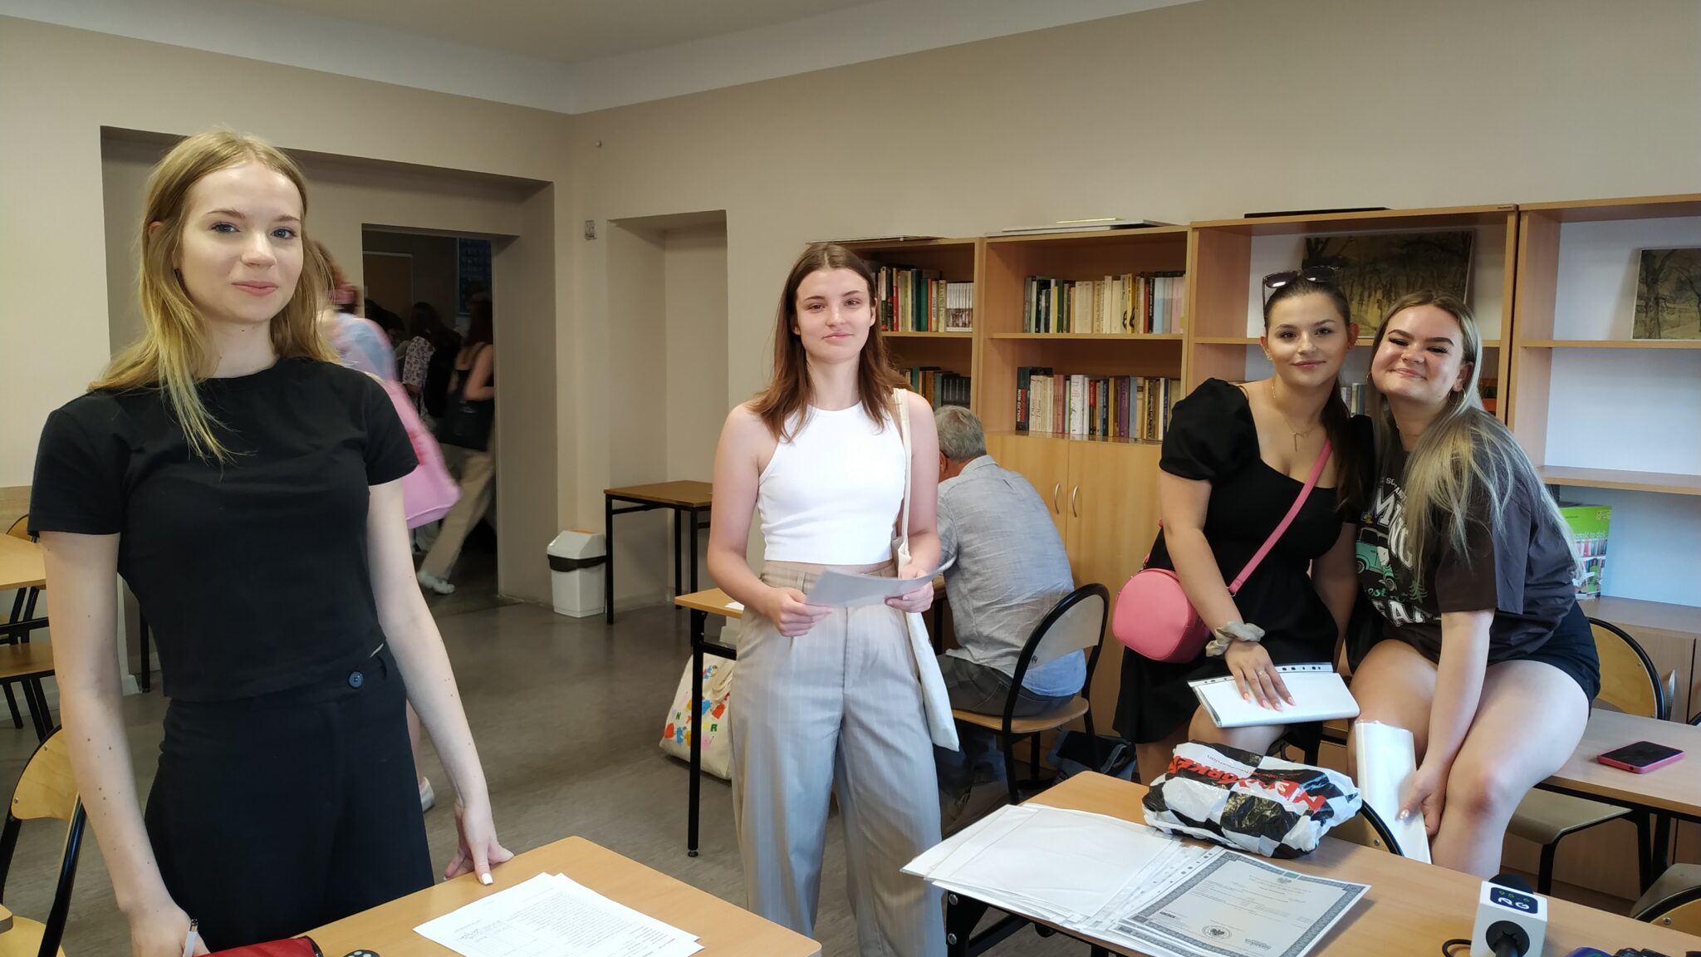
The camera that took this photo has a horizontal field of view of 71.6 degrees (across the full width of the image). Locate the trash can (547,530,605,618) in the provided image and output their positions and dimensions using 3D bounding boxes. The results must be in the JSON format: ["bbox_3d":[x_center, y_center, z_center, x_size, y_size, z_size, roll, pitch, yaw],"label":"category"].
[{"bbox_3d":[-1.550,0.524,6.748,0.290,0.480,0.200,6,8,42],"label":"trash can"}]

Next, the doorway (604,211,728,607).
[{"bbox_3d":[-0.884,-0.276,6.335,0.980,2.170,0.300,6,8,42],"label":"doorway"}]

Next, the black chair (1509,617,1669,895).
[{"bbox_3d":[1.627,0.776,2.862,0.510,0.840,0.420,-4,8,-36],"label":"black chair"}]

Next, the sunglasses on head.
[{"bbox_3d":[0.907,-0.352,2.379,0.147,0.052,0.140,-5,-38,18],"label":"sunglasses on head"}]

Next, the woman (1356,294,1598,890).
[{"bbox_3d":[1.171,0.384,2.279,0.480,1.420,0.580,6,8,42],"label":"woman"}]

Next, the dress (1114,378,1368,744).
[{"bbox_3d":[0.803,0.157,2.420,0.480,0.720,0.390,3,7,20],"label":"dress"}]

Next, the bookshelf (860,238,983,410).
[{"bbox_3d":[0.275,0.028,4.803,0.840,1.900,0.380,6,8,42],"label":"bookshelf"}]

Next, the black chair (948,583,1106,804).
[{"bbox_3d":[0.487,0.714,3.560,0.460,0.790,0.410,6,8,44],"label":"black chair"}]

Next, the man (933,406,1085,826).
[{"bbox_3d":[0.309,0.441,3.714,0.520,1.290,0.780,-5,9,-44],"label":"man"}]

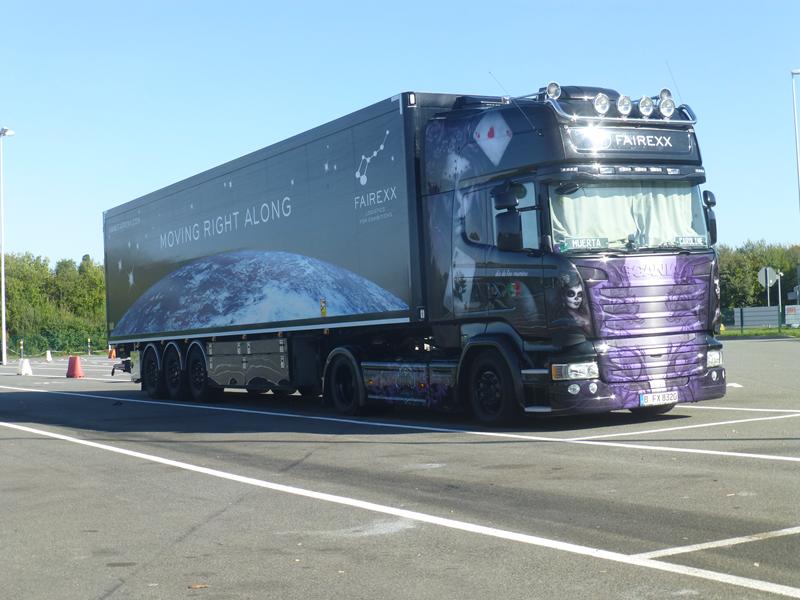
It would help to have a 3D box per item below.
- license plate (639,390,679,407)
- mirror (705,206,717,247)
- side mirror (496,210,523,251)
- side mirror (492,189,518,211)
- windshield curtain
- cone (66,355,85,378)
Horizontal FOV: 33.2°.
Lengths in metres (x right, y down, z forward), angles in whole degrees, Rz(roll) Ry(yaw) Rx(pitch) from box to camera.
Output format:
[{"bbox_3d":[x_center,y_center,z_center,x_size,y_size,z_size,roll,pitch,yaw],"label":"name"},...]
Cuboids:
[{"bbox_3d":[2.771,1.053,14.342,0.520,0.115,0.020,-3,0,-28],"label":"license plate"},{"bbox_3d":[3.614,-0.859,15.570,0.130,0.440,0.240,-3,0,42],"label":"mirror"},{"bbox_3d":[1.156,-0.734,14.235,0.250,0.420,0.130,-3,0,-8],"label":"side mirror"},{"bbox_3d":[1.125,-1.053,14.241,0.250,0.230,0.150,-3,0,-8],"label":"side mirror"},{"bbox_3d":[2.527,-0.916,14.631,2.030,0.730,0.200,-3,0,-28],"label":"windshield curtain"},{"bbox_3d":[-10.604,2.183,43.800,0.520,0.750,0.520,-2,-1,-28],"label":"cone"}]

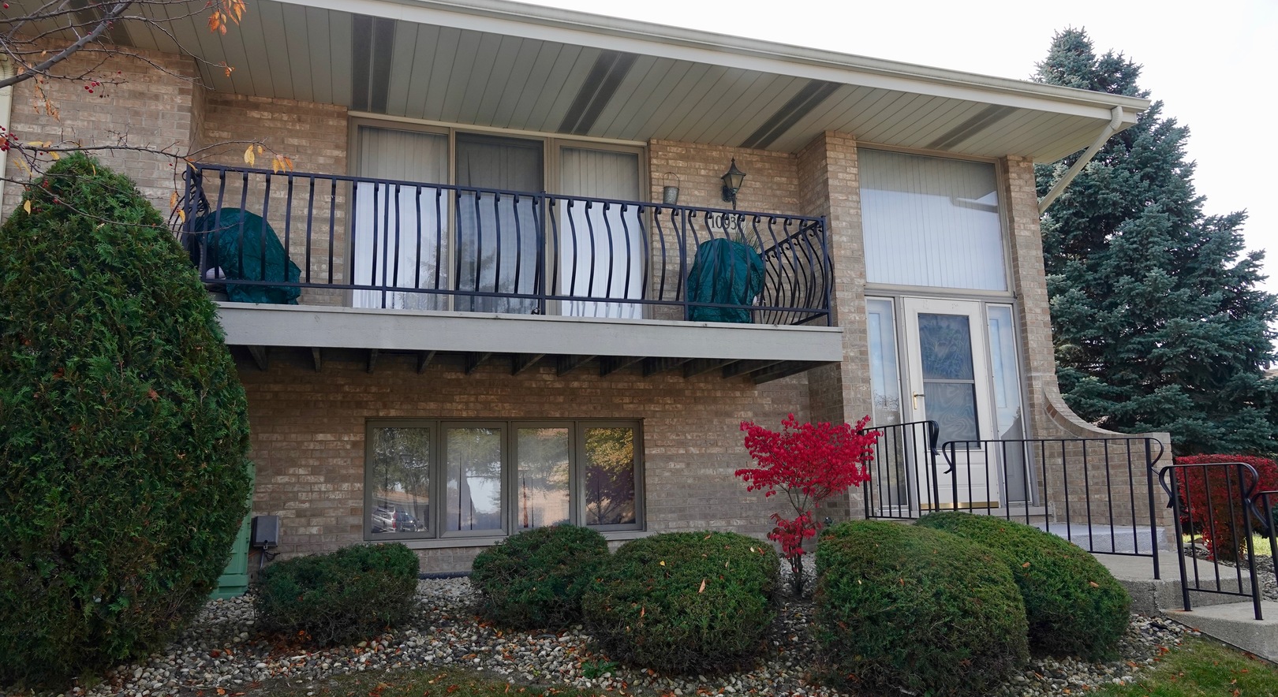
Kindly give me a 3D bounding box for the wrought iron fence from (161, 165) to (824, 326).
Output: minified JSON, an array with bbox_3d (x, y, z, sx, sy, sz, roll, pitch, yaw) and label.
[{"bbox_3d":[-0.913,-0.597,6.933,5.020,0.940,1.630,2,-10,-18],"label":"wrought iron fence"}]

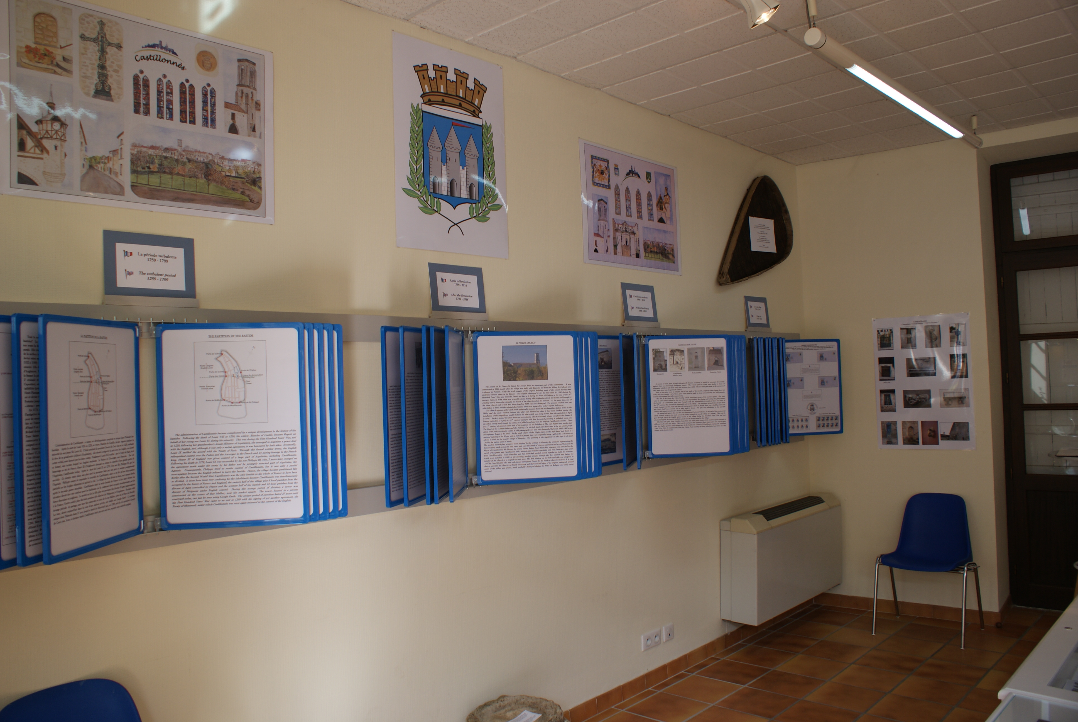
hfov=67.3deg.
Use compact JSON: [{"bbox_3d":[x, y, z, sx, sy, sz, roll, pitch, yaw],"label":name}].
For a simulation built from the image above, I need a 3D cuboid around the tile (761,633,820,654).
[{"bbox_3d":[1.458,1.658,4.763,0.295,0.010,0.295,-4,-2,43],"label":"tile"}]

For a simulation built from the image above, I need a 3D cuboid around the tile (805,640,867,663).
[{"bbox_3d":[1.702,1.663,4.643,0.300,0.010,0.300,-3,-2,43],"label":"tile"}]

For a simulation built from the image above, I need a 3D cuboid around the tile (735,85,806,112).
[{"bbox_3d":[1.238,-1.393,4.339,0.287,0.016,0.287,-3,-2,43],"label":"tile"}]

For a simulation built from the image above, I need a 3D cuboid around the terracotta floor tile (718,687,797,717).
[{"bbox_3d":[1.066,1.667,3.963,0.300,0.010,0.300,-3,-2,43],"label":"terracotta floor tile"}]

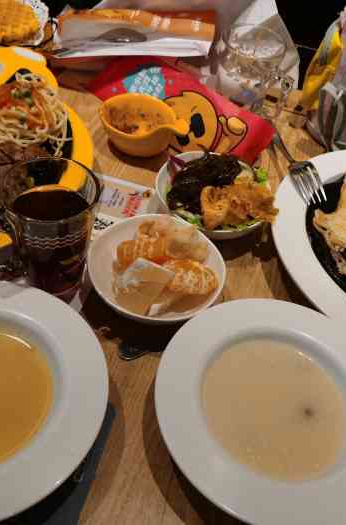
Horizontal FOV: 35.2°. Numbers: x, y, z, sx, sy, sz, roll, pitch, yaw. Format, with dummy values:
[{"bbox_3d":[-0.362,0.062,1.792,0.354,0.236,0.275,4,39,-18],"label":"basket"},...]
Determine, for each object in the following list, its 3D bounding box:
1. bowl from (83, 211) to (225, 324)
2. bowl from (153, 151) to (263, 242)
[{"bbox_3d":[-0.017,0.015,0.502,0.123,0.045,0.123,6,49,-7],"label":"bowl"},{"bbox_3d":[0.039,-0.060,0.578,0.121,0.045,0.121,6,49,-7],"label":"bowl"}]

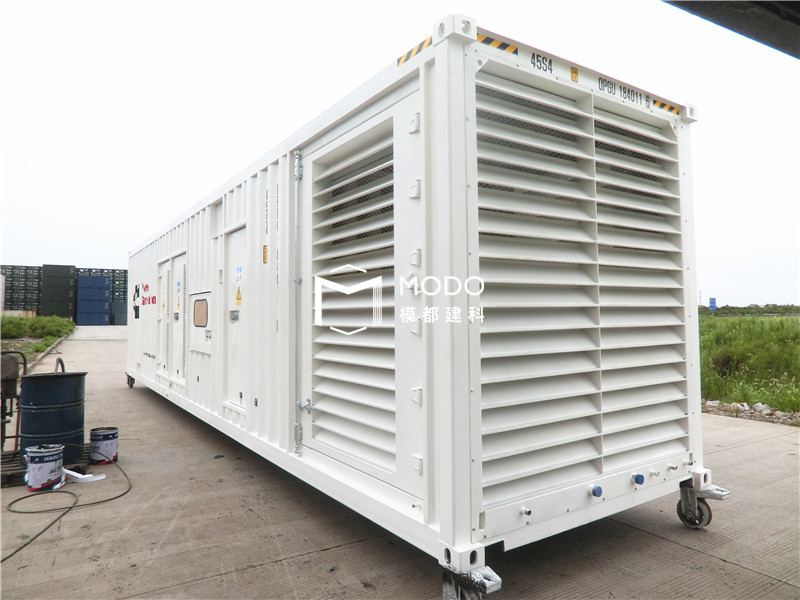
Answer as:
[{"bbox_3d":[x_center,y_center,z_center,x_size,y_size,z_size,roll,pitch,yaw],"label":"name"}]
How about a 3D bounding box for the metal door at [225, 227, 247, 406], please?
[{"bbox_3d":[-1.737,0.204,6.089,0.070,1.930,0.780,0,-2,-33],"label":"metal door"}]

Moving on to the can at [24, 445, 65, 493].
[{"bbox_3d":[-3.478,1.650,5.453,0.303,0.375,0.303,0,-2,-33],"label":"can"}]

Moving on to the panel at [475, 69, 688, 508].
[{"bbox_3d":[1.249,-0.100,3.648,2.020,2.460,0.130,0,-2,-33],"label":"panel"}]

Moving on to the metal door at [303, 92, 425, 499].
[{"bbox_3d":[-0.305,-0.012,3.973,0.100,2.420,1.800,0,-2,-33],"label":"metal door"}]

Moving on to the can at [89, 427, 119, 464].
[{"bbox_3d":[-3.386,1.675,6.360,0.287,0.365,0.287,0,-2,-33],"label":"can"}]

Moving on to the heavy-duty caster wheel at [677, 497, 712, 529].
[{"bbox_3d":[2.234,1.609,4.204,0.080,0.233,0.233,0,-2,-43],"label":"heavy-duty caster wheel"}]

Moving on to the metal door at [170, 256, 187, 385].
[{"bbox_3d":[-3.297,0.280,8.449,0.070,1.910,1.050,0,-2,-33],"label":"metal door"}]

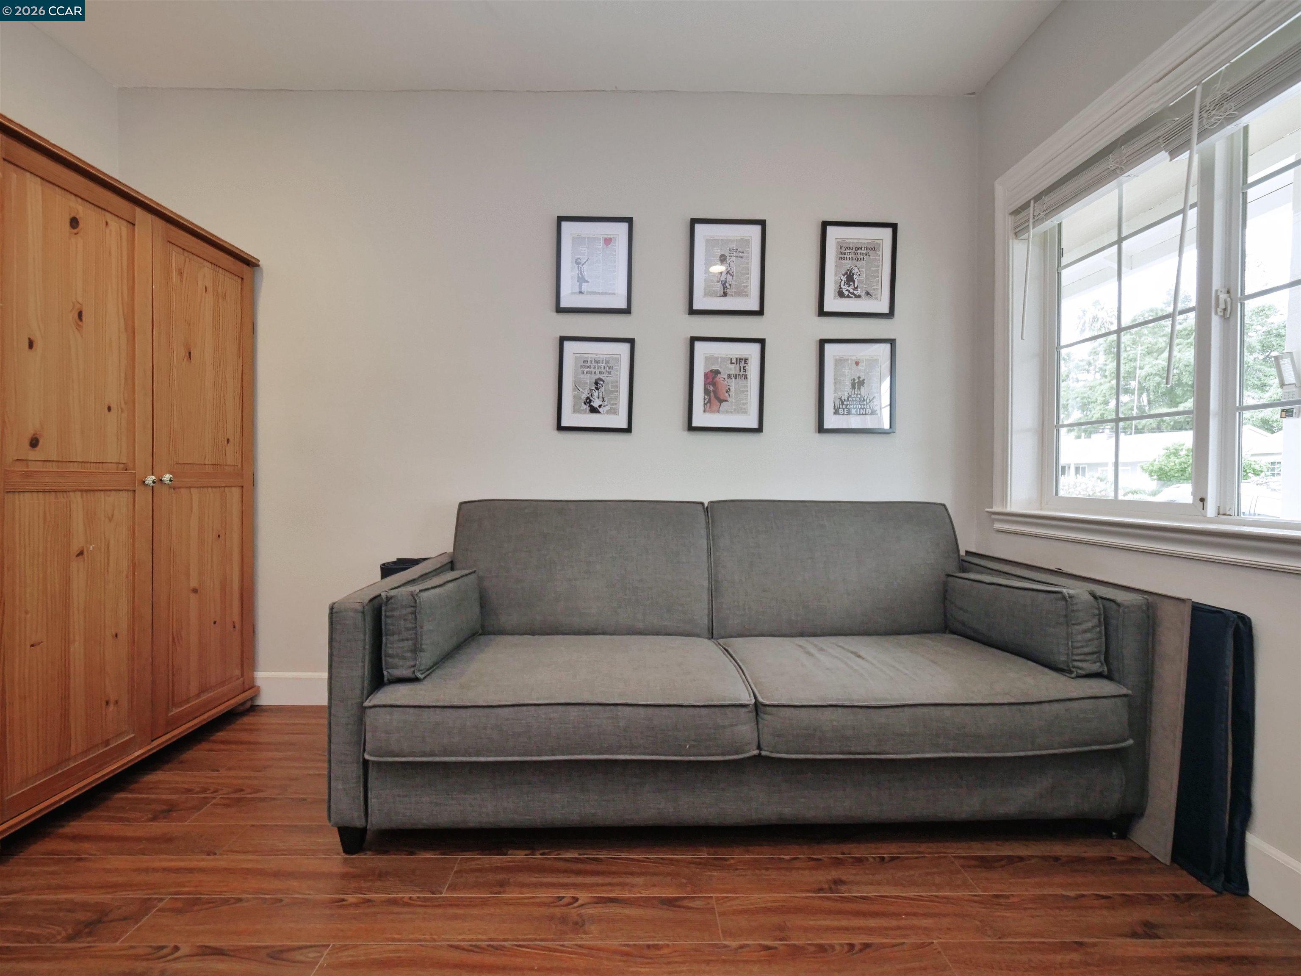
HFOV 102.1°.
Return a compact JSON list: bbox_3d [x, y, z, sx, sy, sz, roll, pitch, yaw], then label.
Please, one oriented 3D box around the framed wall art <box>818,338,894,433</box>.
[{"bbox_3d":[0.822,-0.403,2.095,0.298,0.375,0.022,0,1,-1],"label":"framed wall art"}]

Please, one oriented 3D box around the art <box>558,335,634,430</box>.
[{"bbox_3d":[-0.213,-0.406,2.083,0.298,0.375,0.022,2,1,-1],"label":"art"}]

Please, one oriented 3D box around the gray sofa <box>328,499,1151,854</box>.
[{"bbox_3d":[0.228,0.457,1.655,1.975,0.830,0.810,0,1,-1],"label":"gray sofa"}]

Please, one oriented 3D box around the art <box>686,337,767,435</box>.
[{"bbox_3d":[0.303,-0.406,2.089,0.298,0.375,0.022,2,1,-1],"label":"art"}]

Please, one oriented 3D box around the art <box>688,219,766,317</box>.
[{"bbox_3d":[0.304,-0.867,2.082,0.298,0.375,0.022,1,1,-1],"label":"art"}]

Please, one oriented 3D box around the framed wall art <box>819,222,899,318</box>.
[{"bbox_3d":[0.819,-0.860,2.088,0.298,0.375,0.022,2,1,-1],"label":"framed wall art"}]

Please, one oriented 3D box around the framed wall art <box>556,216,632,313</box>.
[{"bbox_3d":[-0.219,-0.874,2.075,0.298,0.375,0.022,1,1,-1],"label":"framed wall art"}]

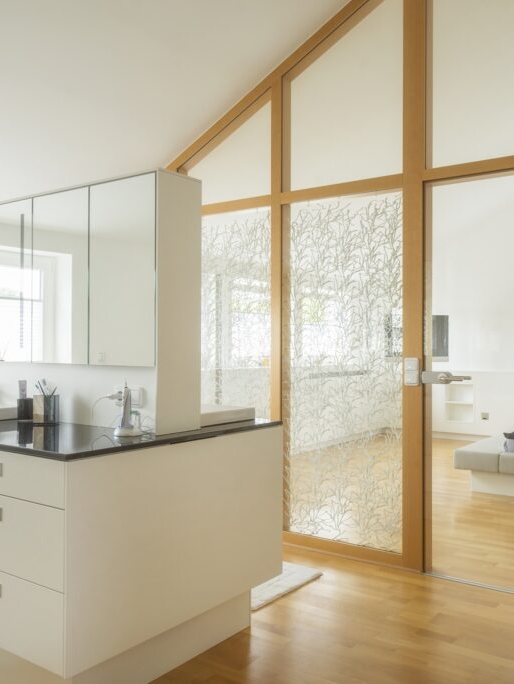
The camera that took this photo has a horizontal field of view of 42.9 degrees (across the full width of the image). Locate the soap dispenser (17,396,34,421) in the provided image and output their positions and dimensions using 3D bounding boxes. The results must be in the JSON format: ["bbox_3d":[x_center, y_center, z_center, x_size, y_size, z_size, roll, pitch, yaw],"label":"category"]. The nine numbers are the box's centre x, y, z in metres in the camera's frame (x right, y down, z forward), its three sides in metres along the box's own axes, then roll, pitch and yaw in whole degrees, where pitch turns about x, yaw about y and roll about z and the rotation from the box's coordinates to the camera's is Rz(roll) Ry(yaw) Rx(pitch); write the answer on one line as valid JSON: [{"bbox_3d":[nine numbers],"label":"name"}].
[{"bbox_3d":[-1.065,0.312,3.042,0.071,0.100,0.071,0,0,36],"label":"soap dispenser"}]

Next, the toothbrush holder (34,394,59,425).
[{"bbox_3d":[-0.939,0.299,2.915,0.080,0.126,0.079,0,0,36],"label":"toothbrush holder"}]

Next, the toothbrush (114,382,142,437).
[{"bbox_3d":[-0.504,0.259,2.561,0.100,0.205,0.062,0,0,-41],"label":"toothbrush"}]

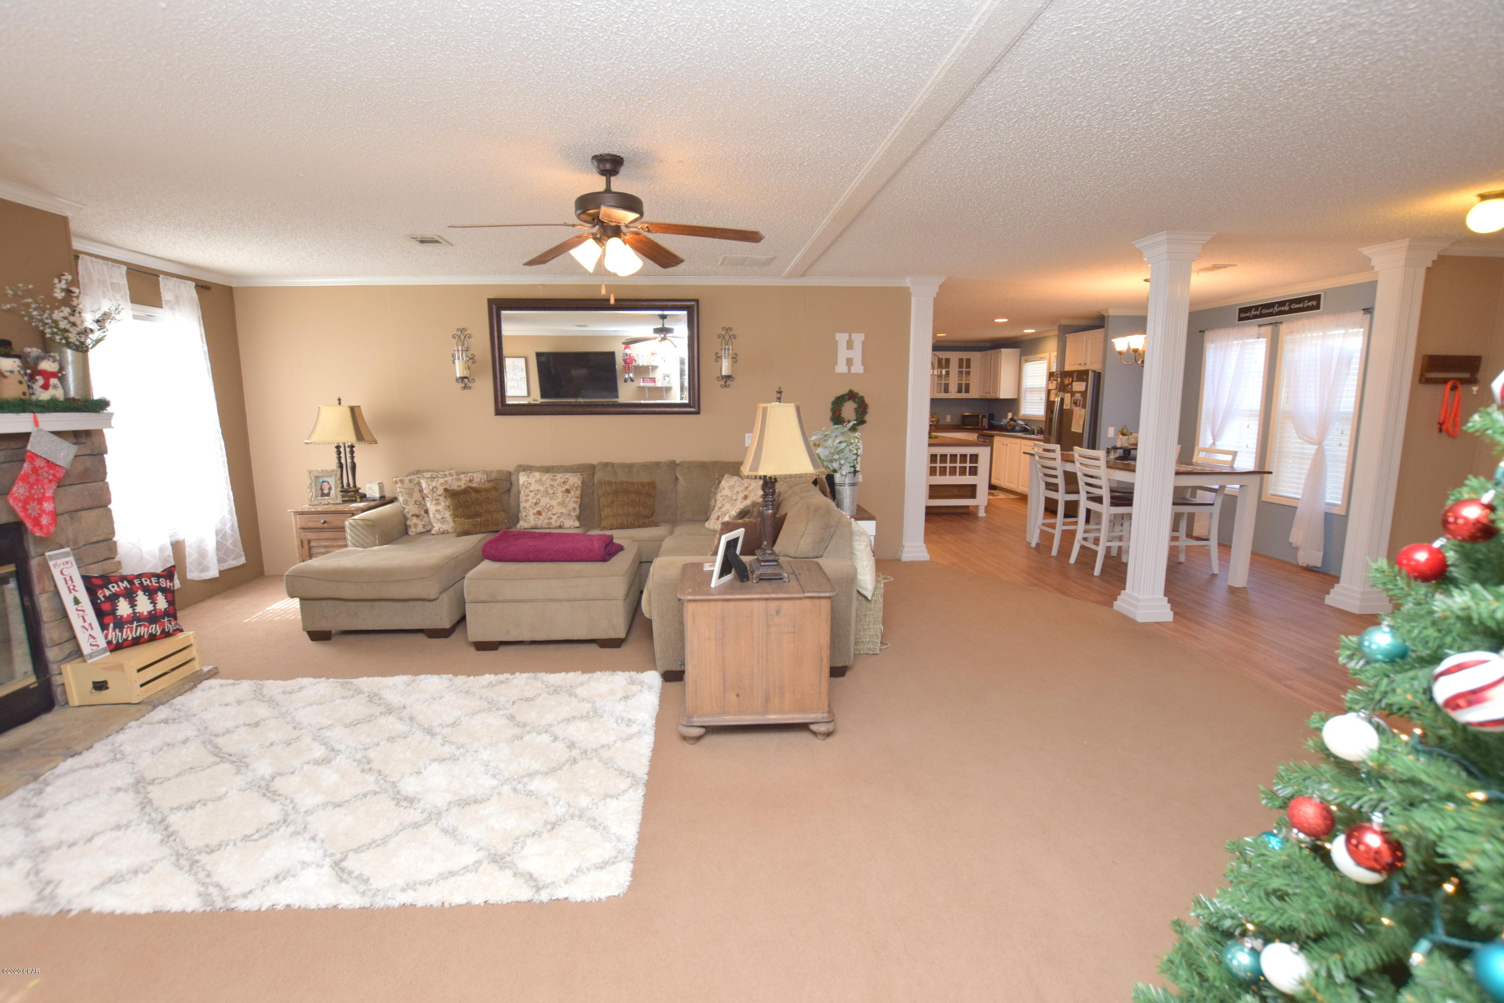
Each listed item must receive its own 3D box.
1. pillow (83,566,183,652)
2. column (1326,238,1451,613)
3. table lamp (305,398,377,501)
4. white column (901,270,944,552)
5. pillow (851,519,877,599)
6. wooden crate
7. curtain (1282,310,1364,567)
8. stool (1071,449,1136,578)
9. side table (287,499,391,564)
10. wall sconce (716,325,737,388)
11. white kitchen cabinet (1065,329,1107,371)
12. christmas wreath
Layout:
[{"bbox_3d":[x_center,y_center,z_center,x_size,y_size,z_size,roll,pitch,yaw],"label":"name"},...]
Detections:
[{"bbox_3d":[-3.079,0.526,3.128,0.140,0.390,0.410,-6,6,23],"label":"pillow"},{"bbox_3d":[4.261,-0.469,4.265,0.285,2.455,0.285,-1,8,-5],"label":"column"},{"bbox_3d":[-3.120,-0.399,4.727,0.480,0.790,0.390,-1,9,-5],"label":"table lamp"},{"bbox_3d":[1.462,-0.684,5.553,0.360,2.445,0.300,-1,9,-5],"label":"white column"},{"bbox_3d":[0.582,0.304,3.663,0.150,0.440,0.430,-12,10,-12],"label":"pillow"},{"bbox_3d":[-3.087,0.822,3.129,0.295,0.220,0.410,-1,8,-5],"label":"wooden crate"},{"bbox_3d":[4.675,-0.505,5.280,0.110,2.140,0.730,-1,9,-5],"label":"curtain"},{"bbox_3d":[3.068,0.065,5.280,0.570,1.035,0.450,-1,9,-5],"label":"stool"},{"bbox_3d":[-3.287,0.353,5.158,0.600,0.660,0.620,-1,8,-5],"label":"side table"},{"bbox_3d":[-0.206,-1.199,5.195,0.175,0.520,0.120,-1,9,-5],"label":"wall sconce"},{"bbox_3d":[4.314,-1.821,7.734,0.420,0.470,0.880,-1,9,-5],"label":"white kitchen cabinet"},{"bbox_3d":[0.838,-0.789,5.404,0.340,0.350,0.075,-1,9,-5],"label":"christmas wreath"}]

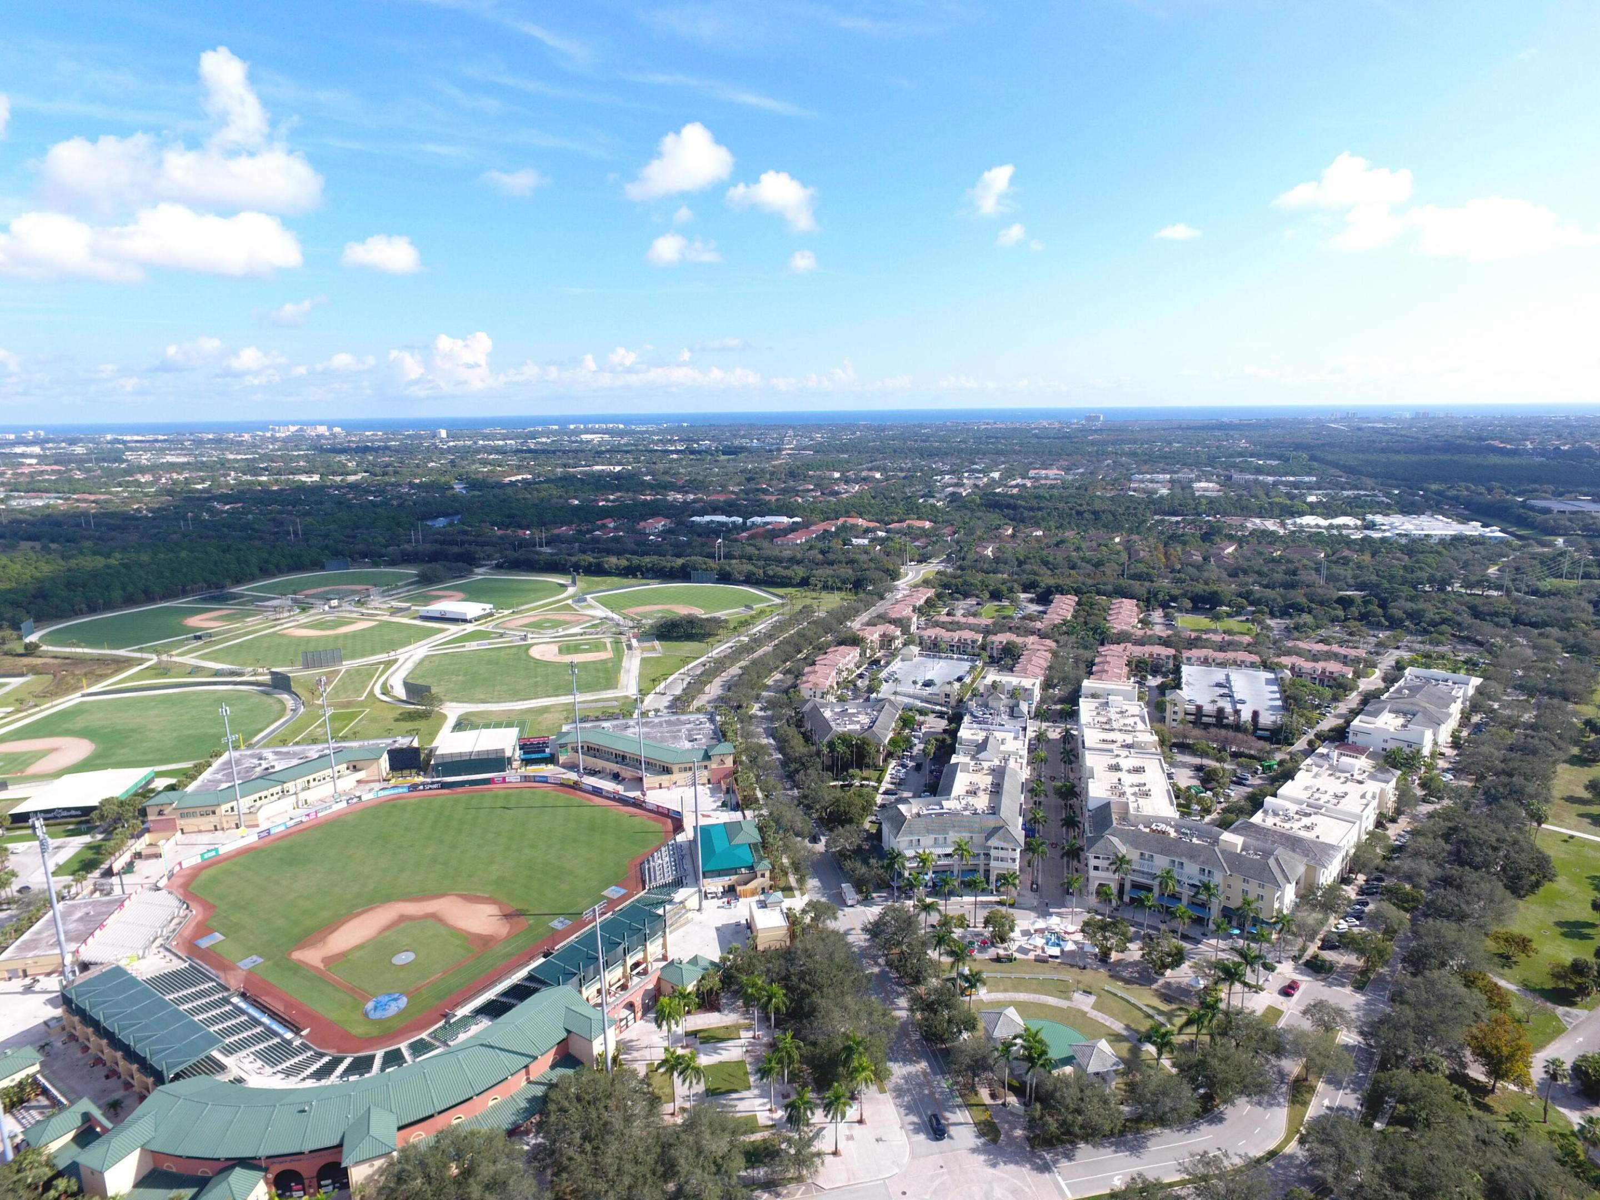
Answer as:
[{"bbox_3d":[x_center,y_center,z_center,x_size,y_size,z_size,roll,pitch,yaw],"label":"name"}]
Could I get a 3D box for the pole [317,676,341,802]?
[{"bbox_3d":[-151.527,45.544,298.348,3.600,42.000,2.000,-9,14,-33],"label":"pole"}]

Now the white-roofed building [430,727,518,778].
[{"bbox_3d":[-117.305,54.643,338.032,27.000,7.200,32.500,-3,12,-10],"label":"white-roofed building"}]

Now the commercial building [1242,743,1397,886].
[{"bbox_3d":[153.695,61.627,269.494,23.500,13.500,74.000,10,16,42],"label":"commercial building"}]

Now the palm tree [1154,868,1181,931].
[{"bbox_3d":[88.694,71.892,223.829,5.900,14.000,5.900,-1,12,0],"label":"palm tree"}]

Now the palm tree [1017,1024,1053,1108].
[{"bbox_3d":[42.029,83.645,165.694,6.682,16.091,6.682,-1,12,0],"label":"palm tree"}]

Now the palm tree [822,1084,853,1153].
[{"bbox_3d":[6.213,87.623,155.736,5.100,13.500,5.100,-1,12,0],"label":"palm tree"}]

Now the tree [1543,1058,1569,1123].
[{"bbox_3d":[130.304,85.288,160.311,4.900,12.600,4.900,-1,12,0],"label":"tree"}]

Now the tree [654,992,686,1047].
[{"bbox_3d":[-25.710,83.810,181.510,5.800,14.000,5.800,-1,12,0],"label":"tree"}]

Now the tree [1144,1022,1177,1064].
[{"bbox_3d":[67.098,83.981,172.487,6.500,12.000,6.500,-1,12,0],"label":"tree"}]

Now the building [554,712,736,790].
[{"bbox_3d":[-55.821,53.072,329.192,60.000,12.300,49.000,-3,12,-12],"label":"building"}]

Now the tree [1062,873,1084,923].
[{"bbox_3d":[66.118,72.657,223.979,5.734,13.426,5.734,-1,12,0],"label":"tree"}]

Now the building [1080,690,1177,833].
[{"bbox_3d":[106.110,55.620,307.110,23.200,14.200,103.000,2,12,15],"label":"building"}]

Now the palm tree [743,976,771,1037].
[{"bbox_3d":[-8.602,81.488,185.032,5.729,13.772,5.729,-1,12,0],"label":"palm tree"}]

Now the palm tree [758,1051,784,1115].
[{"bbox_3d":[-5.010,86.629,165.911,4.800,11.600,4.800,-1,12,0],"label":"palm tree"}]

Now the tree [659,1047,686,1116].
[{"bbox_3d":[-22.730,86.870,166.730,5.600,13.900,5.600,-1,12,0],"label":"tree"}]

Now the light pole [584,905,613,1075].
[{"bbox_3d":[-35.680,73.760,169.850,1.500,38.700,5.500,8,15,37],"label":"light pole"}]

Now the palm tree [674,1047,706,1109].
[{"bbox_3d":[-19.610,86.890,165.910,5.900,14.100,5.900,-1,12,0],"label":"palm tree"}]

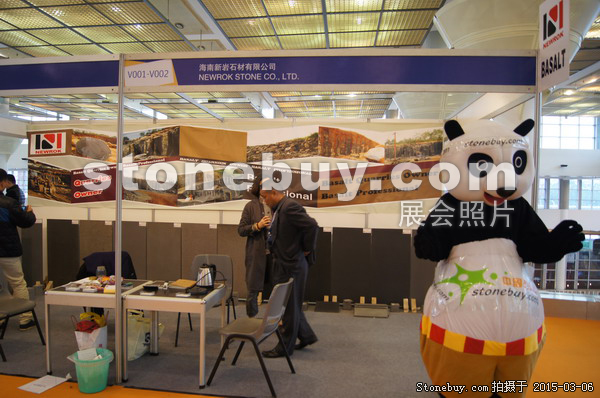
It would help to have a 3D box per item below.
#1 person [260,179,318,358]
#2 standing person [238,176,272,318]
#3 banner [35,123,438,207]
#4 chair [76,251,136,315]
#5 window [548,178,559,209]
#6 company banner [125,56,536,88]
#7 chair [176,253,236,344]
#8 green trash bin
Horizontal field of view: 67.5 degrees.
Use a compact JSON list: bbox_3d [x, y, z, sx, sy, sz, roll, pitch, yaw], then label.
[{"bbox_3d":[-0.083,0.613,4.200,0.565,1.607,0.506,1,0,6],"label":"person"},{"bbox_3d":[-0.520,0.573,5.400,0.367,1.657,0.456,1,0,40],"label":"standing person"},{"bbox_3d":[-1.025,-0.442,6.220,5.902,1.151,0.030,1,0,6],"label":"banner"},{"bbox_3d":[-1.995,0.975,4.576,0.565,0.813,0.575,1,0,-5],"label":"chair"},{"bbox_3d":[16.791,-0.364,29.760,0.635,1.934,0.119,1,0,6],"label":"window"},{"bbox_3d":[0.148,-0.910,3.222,2.936,0.213,0.030,1,0,6],"label":"company banner"},{"bbox_3d":[-0.921,0.999,4.506,0.516,0.804,0.575,1,0,1],"label":"chair"},{"bbox_3d":[-1.530,1.268,3.330,0.293,0.258,0.293,1,0,6],"label":"green trash bin"}]

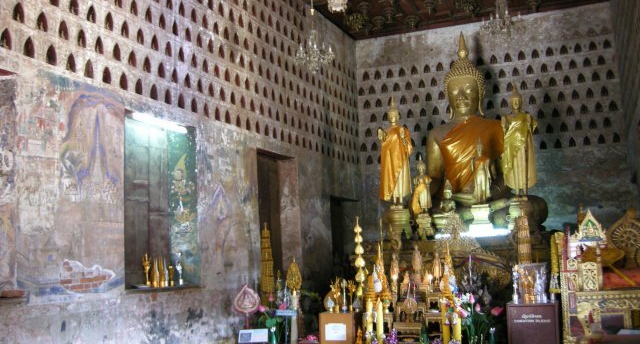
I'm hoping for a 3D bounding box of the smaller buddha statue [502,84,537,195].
[{"bbox_3d":[3.752,-0.622,12.684,0.660,2.120,0.500,-5,-8,23],"label":"smaller buddha statue"}]

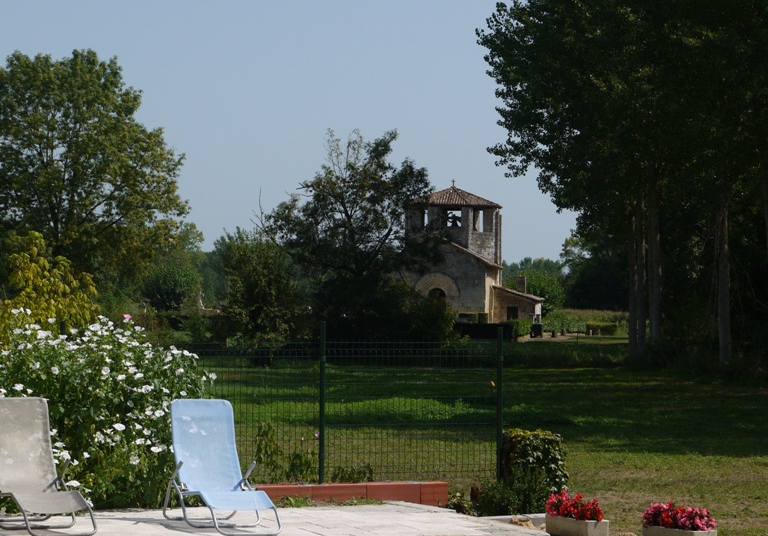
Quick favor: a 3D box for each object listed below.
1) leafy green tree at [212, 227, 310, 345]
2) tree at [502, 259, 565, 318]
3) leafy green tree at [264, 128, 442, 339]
[{"bbox_3d":[-4.035,0.889,76.000,3.230,4.510,3.230,0,-1,0],"label":"leafy green tree"},{"bbox_3d":[11.623,2.106,180.000,5.070,5.540,5.070,0,-1,0],"label":"tree"},{"bbox_3d":[-1.044,-0.805,79.000,6.090,7.940,5.790,0,-1,0],"label":"leafy green tree"}]

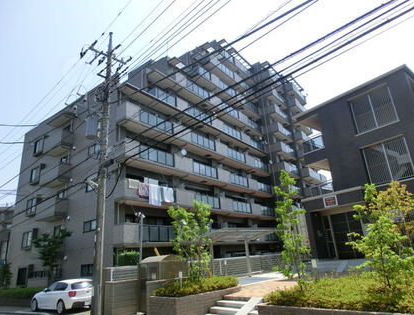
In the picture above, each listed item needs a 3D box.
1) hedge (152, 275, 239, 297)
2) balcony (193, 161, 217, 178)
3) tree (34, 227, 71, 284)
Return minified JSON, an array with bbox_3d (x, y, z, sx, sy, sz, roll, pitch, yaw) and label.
[{"bbox_3d":[-0.482,4.845,11.001,2.900,0.500,1.500,11,-24,-38],"label":"hedge"},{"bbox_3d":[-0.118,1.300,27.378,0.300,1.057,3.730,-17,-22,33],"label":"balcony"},{"bbox_3d":[-10.649,7.084,20.026,2.200,4.095,2.200,5,-21,-26],"label":"tree"}]

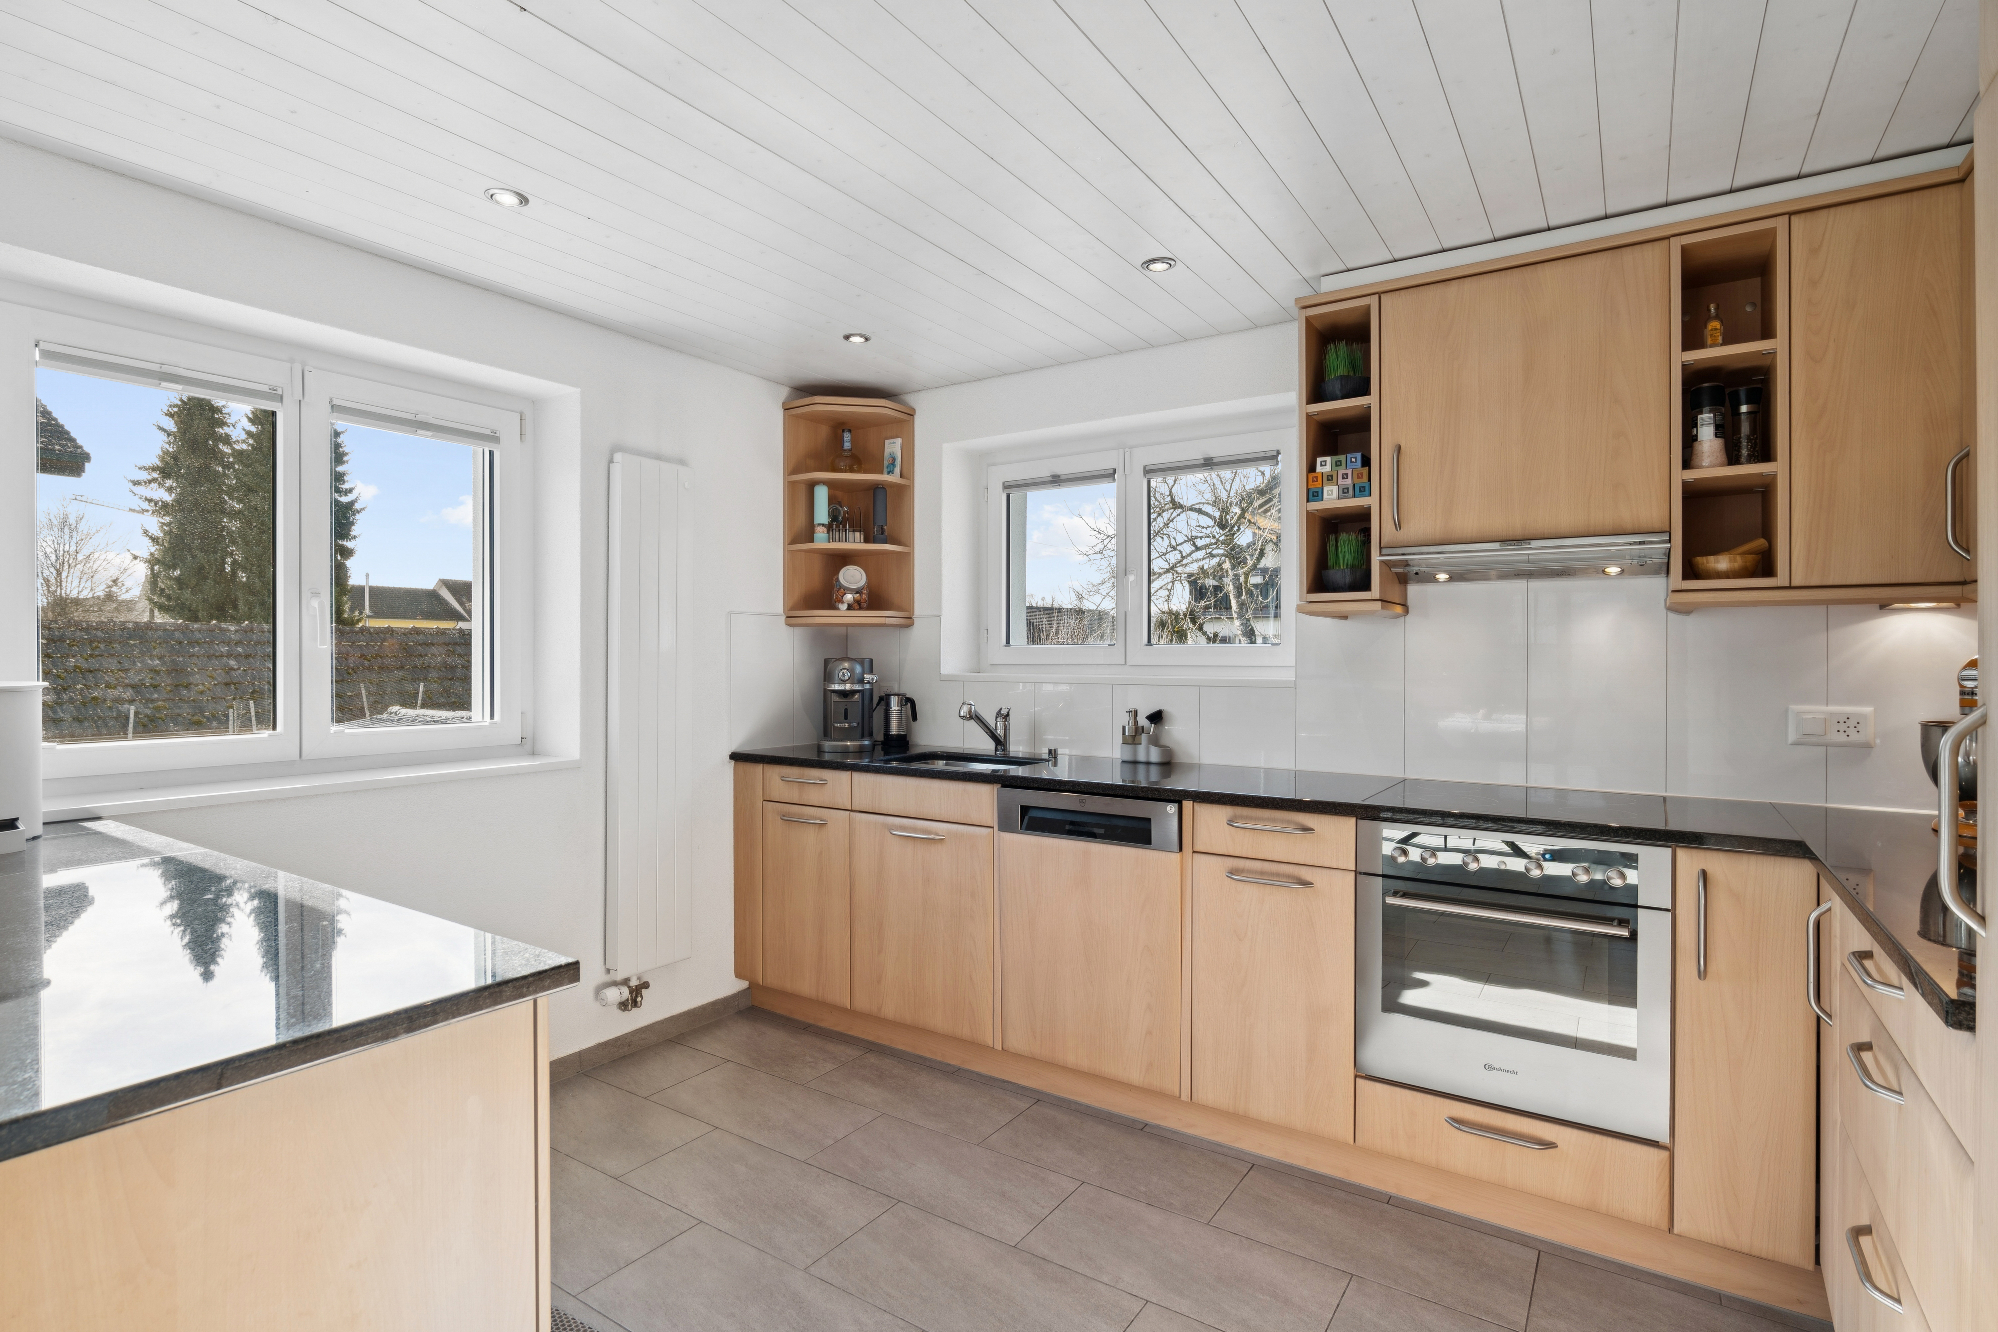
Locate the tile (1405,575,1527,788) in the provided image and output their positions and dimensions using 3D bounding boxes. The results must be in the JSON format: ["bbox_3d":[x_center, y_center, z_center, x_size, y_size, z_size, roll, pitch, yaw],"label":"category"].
[{"bbox_3d":[1.245,0.027,2.523,0.297,0.571,0.010,0,0,33],"label":"tile"}]

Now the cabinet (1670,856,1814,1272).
[{"bbox_3d":[1.566,0.735,2.028,0.216,0.750,0.560,0,0,33],"label":"cabinet"}]

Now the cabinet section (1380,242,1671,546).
[{"bbox_3d":[1.304,-0.613,2.357,0.592,0.634,0.330,0,0,33],"label":"cabinet section"}]

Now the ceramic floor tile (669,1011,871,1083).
[{"bbox_3d":[-0.739,1.230,3.047,0.587,0.010,0.301,0,0,33],"label":"ceramic floor tile"}]

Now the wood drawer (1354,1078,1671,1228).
[{"bbox_3d":[1.215,1.028,2.232,0.595,0.161,0.530,0,0,33],"label":"wood drawer"}]

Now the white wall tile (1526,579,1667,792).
[{"bbox_3d":[1.492,0.028,2.361,0.294,0.571,0.010,0,0,33],"label":"white wall tile"}]

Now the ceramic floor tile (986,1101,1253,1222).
[{"bbox_3d":[0.283,1.205,2.318,0.600,0.010,0.298,0,0,33],"label":"ceramic floor tile"}]

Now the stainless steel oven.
[{"bbox_3d":[1.221,0.652,2.241,0.590,0.587,0.550,0,0,33],"label":"stainless steel oven"}]

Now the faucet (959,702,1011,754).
[{"bbox_3d":[-0.048,0.211,3.125,0.052,0.190,0.295,0,0,33],"label":"faucet"}]

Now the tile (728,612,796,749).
[{"bbox_3d":[-0.856,0.059,3.424,0.010,0.485,0.300,0,0,33],"label":"tile"}]

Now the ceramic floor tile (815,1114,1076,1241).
[{"bbox_3d":[-0.137,1.214,2.252,0.603,0.010,0.298,0,0,33],"label":"ceramic floor tile"}]

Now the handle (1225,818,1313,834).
[{"bbox_3d":[0.649,0.391,2.272,0.212,0.014,0.034,0,0,33],"label":"handle"}]

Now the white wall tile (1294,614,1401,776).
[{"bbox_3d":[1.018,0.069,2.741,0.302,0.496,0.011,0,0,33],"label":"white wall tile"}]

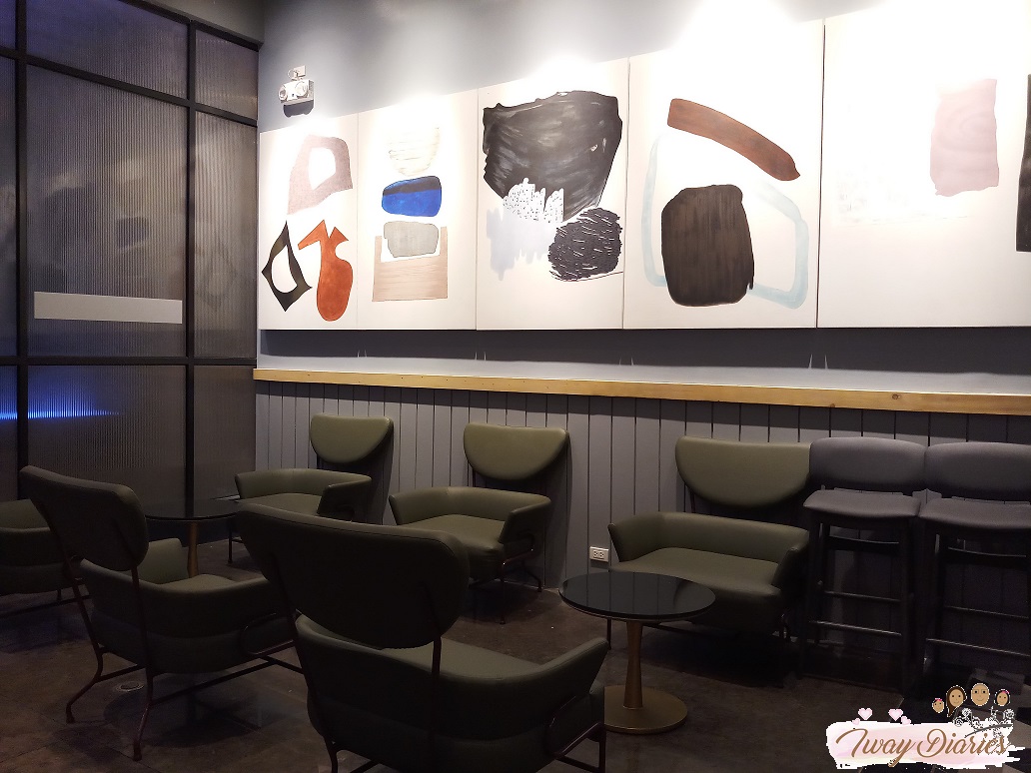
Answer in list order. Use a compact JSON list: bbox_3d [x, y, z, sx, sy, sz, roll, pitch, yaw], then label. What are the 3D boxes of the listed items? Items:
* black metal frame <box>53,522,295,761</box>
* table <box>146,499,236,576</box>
[{"bbox_3d":[-1.288,0.849,3.143,0.806,0.775,0.685,2,3,35],"label":"black metal frame"},{"bbox_3d":[-1.835,0.930,4.757,0.589,0.465,0.589,2,3,34],"label":"table"}]

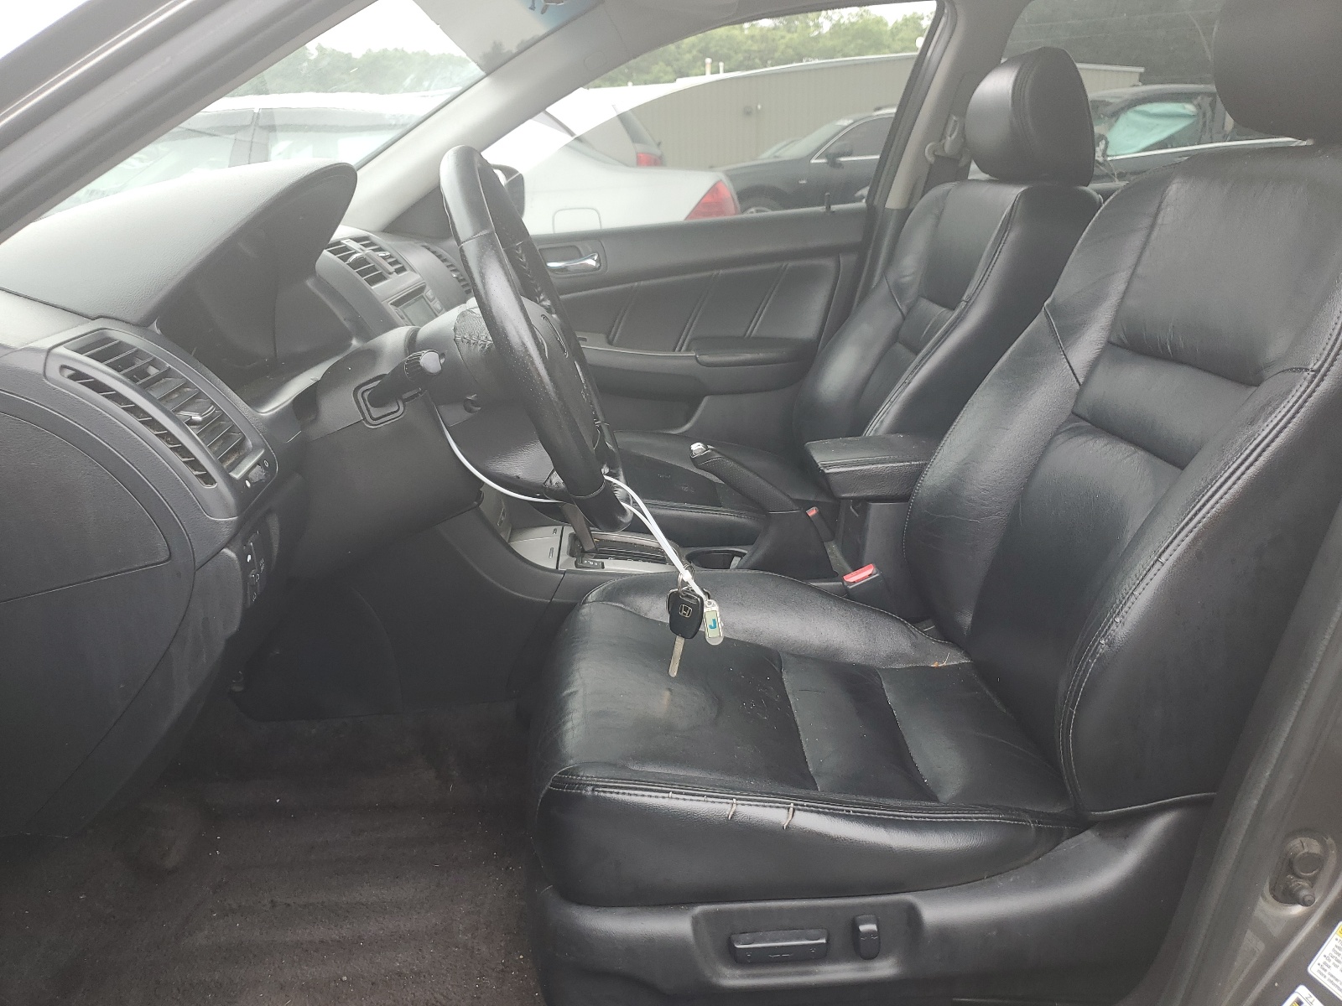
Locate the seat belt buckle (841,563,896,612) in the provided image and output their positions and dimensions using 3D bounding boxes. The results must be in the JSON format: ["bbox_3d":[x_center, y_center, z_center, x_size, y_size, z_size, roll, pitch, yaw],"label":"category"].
[{"bbox_3d":[0.271,0.124,1.353,0.050,0.080,0.030,-26,18,5],"label":"seat belt buckle"}]

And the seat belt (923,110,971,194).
[{"bbox_3d":[0.515,-0.654,1.893,0.090,0.170,0.050,-3,19,-2],"label":"seat belt"}]

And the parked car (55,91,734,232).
[{"bbox_3d":[-2.029,-1.525,5.791,4.780,1.450,1.810,-3,19,-2],"label":"parked car"}]

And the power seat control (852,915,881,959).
[{"bbox_3d":[0.171,0.379,0.878,0.025,0.040,0.020,-3,19,-2],"label":"power seat control"}]

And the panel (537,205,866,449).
[{"bbox_3d":[-0.062,-0.270,2.051,0.970,0.620,0.130,-3,19,-2],"label":"panel"}]

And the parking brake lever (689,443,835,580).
[{"bbox_3d":[0.131,0.011,1.396,0.215,0.195,0.060,-3,19,-2],"label":"parking brake lever"}]

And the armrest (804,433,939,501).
[{"bbox_3d":[0.332,-0.055,1.423,0.280,0.062,0.155,-3,19,-2],"label":"armrest"}]

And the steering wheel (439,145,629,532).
[{"bbox_3d":[-0.138,-0.151,0.969,0.100,0.385,0.385,-24,18,5],"label":"steering wheel"}]

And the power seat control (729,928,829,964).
[{"bbox_3d":[0.094,0.385,0.875,0.084,0.025,0.020,-3,19,-2],"label":"power seat control"}]

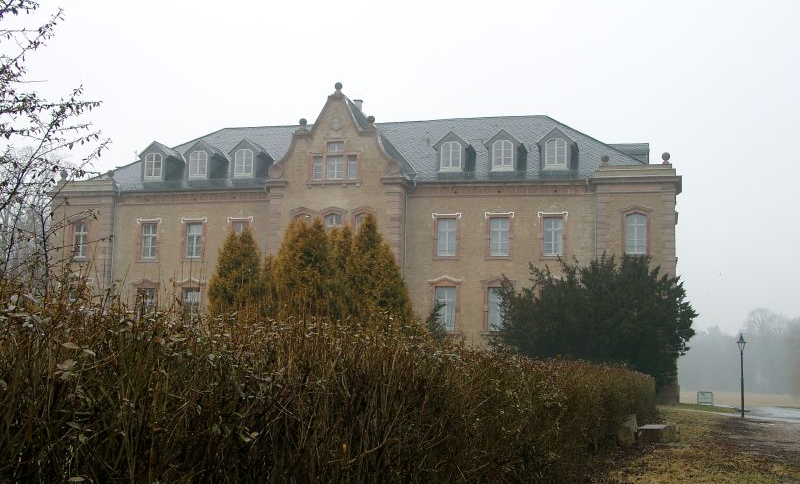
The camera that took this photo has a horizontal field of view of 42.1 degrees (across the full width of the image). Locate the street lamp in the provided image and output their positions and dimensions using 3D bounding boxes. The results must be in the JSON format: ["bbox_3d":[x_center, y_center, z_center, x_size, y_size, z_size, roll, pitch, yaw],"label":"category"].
[{"bbox_3d":[14.569,5.685,44.223,0.460,3.550,0.460,-1,-7,14],"label":"street lamp"}]

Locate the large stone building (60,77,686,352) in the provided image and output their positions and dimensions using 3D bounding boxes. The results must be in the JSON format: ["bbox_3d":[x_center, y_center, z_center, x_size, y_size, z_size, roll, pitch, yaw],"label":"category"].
[{"bbox_3d":[-1.774,0.838,74.032,41.832,19.858,18.522,-1,-7,14],"label":"large stone building"}]

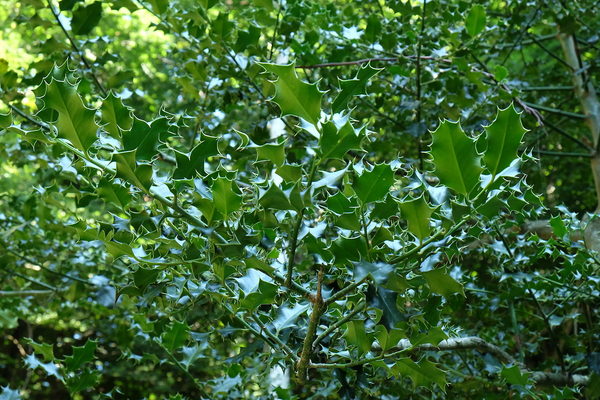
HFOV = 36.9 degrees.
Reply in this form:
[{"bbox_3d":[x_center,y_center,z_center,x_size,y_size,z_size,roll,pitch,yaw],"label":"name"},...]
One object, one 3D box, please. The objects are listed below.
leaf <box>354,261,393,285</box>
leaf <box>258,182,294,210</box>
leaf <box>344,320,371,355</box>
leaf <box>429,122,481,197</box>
[{"bbox_3d":[0.069,0.068,0.840,0.044,0.025,0.018,9,-5,-35],"label":"leaf"},{"bbox_3d":[-0.027,-0.004,1.050,0.043,0.028,0.022,20,0,-30],"label":"leaf"},{"bbox_3d":[0.069,0.165,1.080,0.025,0.046,0.015,-14,30,0],"label":"leaf"},{"bbox_3d":[0.162,-0.043,0.930,0.048,0.079,0.018,-16,15,0],"label":"leaf"}]

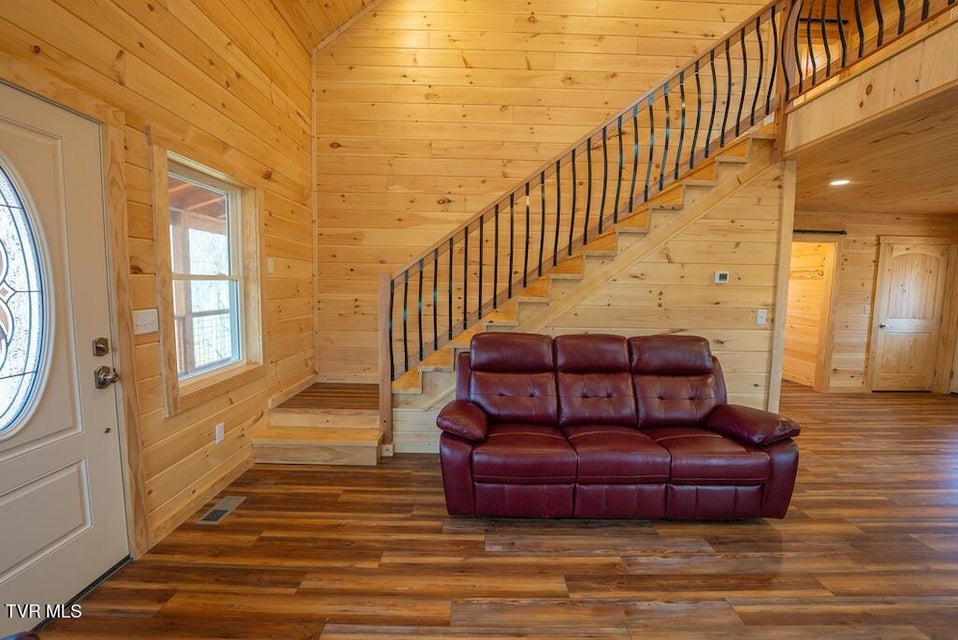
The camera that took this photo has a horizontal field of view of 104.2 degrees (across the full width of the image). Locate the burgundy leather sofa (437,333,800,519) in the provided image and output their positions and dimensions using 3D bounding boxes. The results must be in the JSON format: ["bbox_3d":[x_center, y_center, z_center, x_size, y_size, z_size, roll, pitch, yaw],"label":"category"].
[{"bbox_3d":[0.844,0.642,2.623,2.180,1.030,0.960,0,4,-1],"label":"burgundy leather sofa"}]

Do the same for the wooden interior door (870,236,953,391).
[{"bbox_3d":[5.929,-0.042,5.140,0.940,2.080,0.070,0,4,-3],"label":"wooden interior door"}]

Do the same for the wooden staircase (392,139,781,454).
[{"bbox_3d":[0.858,-0.247,3.596,3.220,2.653,1.067,0,4,-3],"label":"wooden staircase"}]

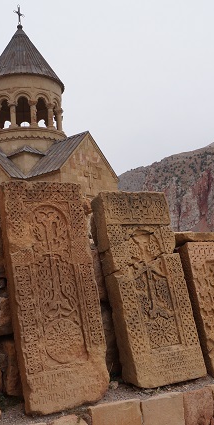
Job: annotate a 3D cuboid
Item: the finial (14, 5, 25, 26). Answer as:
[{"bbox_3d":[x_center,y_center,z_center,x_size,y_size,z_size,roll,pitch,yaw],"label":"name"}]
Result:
[{"bbox_3d":[-5.284,-11.972,29.069,0.090,1.366,0.730,-11,-11,38],"label":"finial"}]

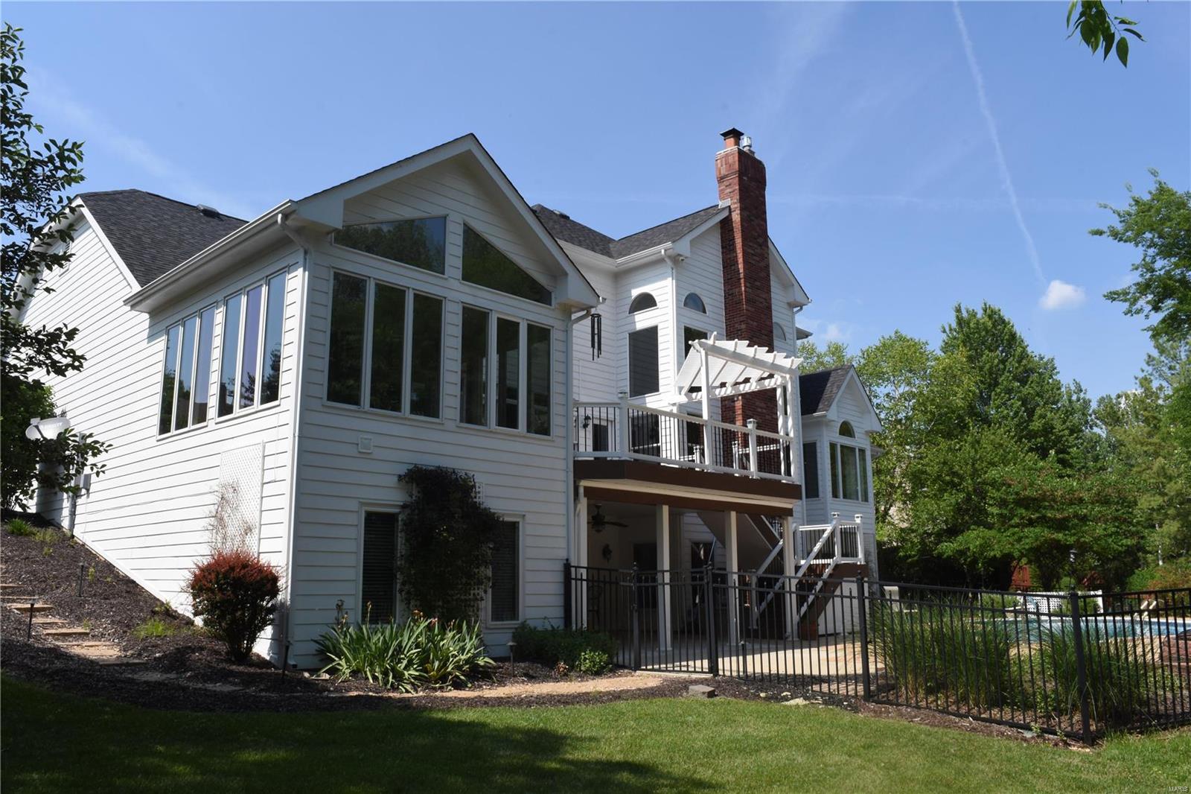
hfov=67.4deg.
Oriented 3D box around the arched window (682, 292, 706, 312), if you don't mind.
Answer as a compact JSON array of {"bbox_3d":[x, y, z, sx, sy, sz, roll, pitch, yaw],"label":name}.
[{"bbox_3d":[2.435,-2.289,21.776,0.111,0.482,0.945,-11,-16,43],"label":"arched window"}]

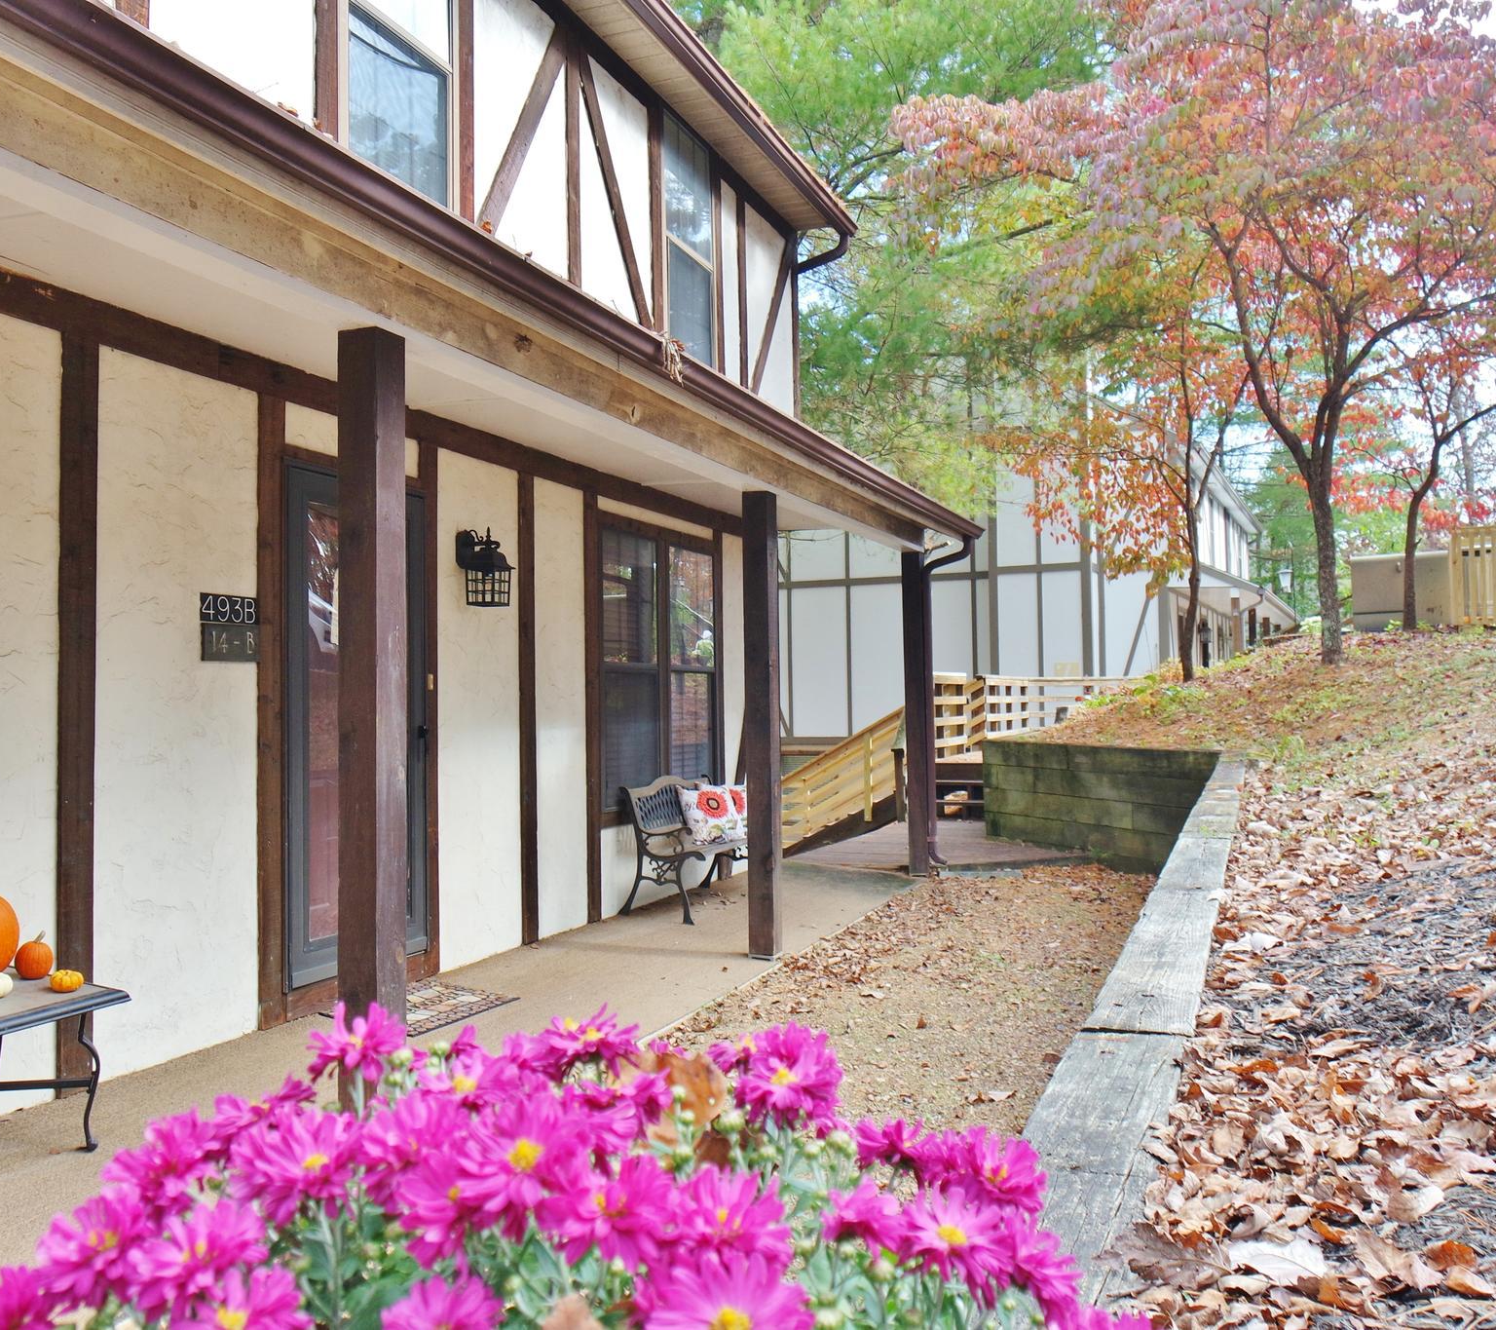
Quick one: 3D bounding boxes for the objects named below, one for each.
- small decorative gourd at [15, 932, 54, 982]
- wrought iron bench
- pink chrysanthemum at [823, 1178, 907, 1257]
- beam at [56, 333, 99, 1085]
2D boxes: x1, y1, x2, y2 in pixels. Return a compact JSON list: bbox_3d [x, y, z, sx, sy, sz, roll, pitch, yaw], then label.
[{"bbox_3d":[-1.987,0.808,3.700,0.094,0.128,0.094,-1,-2,21],"label":"small decorative gourd"},{"bbox_3d":[-0.265,1.062,8.122,0.555,0.781,1.298,-1,-2,22],"label":"wrought iron bench"},{"bbox_3d":[0.063,0.299,0.720,0.047,0.038,0.047,-1,-2,0],"label":"pink chrysanthemum"},{"bbox_3d":[-2.135,0.146,4.238,0.024,2.405,0.136,-1,-2,21],"label":"beam"}]

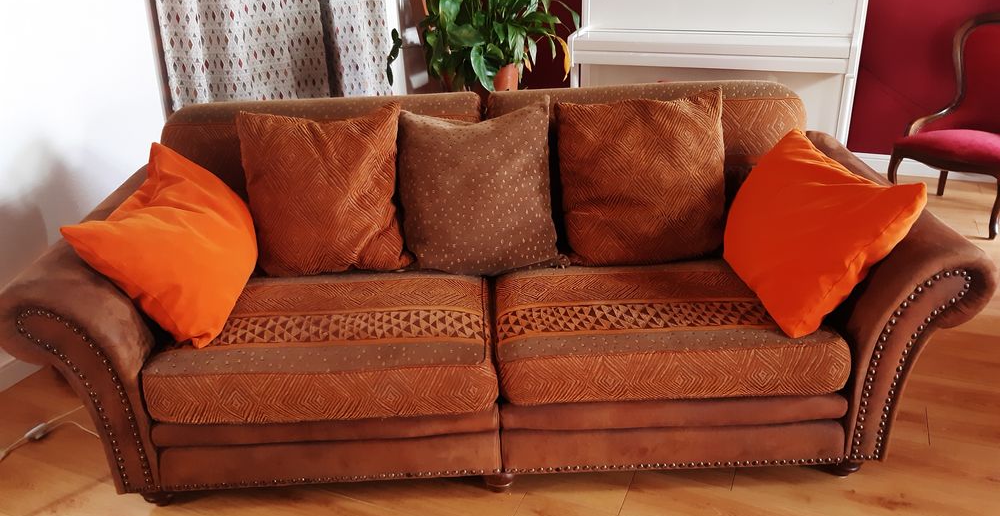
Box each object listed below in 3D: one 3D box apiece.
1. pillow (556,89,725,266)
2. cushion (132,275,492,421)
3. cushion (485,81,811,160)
[{"bbox_3d":[0.383,-0.216,2.054,0.440,0.450,0.150,-4,5,-2],"label":"pillow"},{"bbox_3d":[-0.393,0.182,1.898,0.750,0.150,0.610,-2,22,-2],"label":"cushion"},{"bbox_3d":[0.440,-0.288,2.363,0.930,0.490,0.210,-2,14,0],"label":"cushion"}]

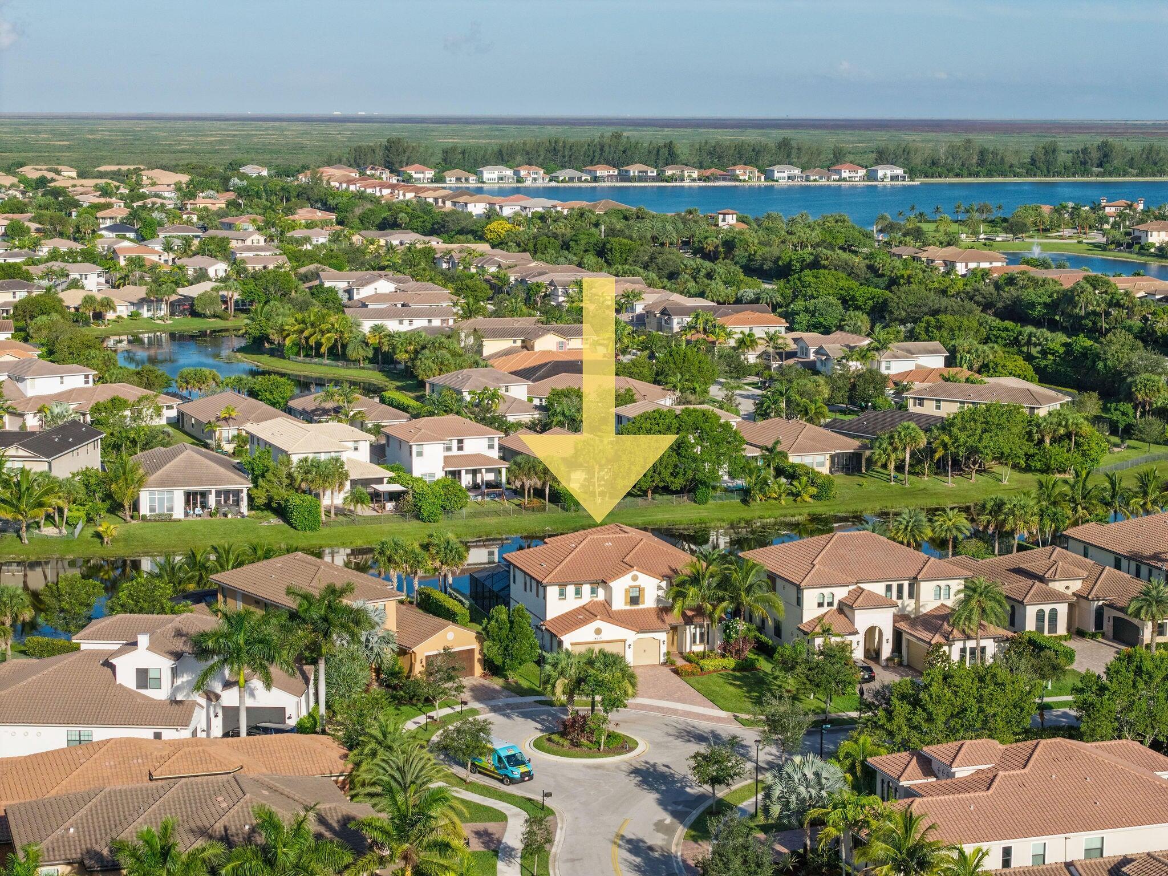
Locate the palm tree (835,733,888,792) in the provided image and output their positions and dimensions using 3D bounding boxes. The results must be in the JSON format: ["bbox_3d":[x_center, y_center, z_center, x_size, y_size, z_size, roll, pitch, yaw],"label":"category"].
[{"bbox_3d":[19.520,23.290,166.240,3.790,5.290,3.790,0,8,0],"label":"palm tree"}]

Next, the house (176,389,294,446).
[{"bbox_3d":[-50.853,-3.093,350.329,13.800,6.100,26.100,-3,8,-21],"label":"house"}]

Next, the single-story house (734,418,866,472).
[{"bbox_3d":[28.501,0.460,329.050,13.300,6.000,27.000,-2,8,-20],"label":"single-story house"}]

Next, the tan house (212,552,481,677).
[{"bbox_3d":[-20.689,15.507,208.444,16.300,8.600,21.800,-5,10,-36],"label":"tan house"}]

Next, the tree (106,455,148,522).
[{"bbox_3d":[-54.070,5.910,279.090,4.960,7.920,4.960,0,8,0],"label":"tree"}]

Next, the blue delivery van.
[{"bbox_3d":[-6.190,23.720,173.900,2.100,2.600,5.900,-7,11,-42],"label":"blue delivery van"}]

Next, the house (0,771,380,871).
[{"bbox_3d":[-24.229,24.752,149.903,23.500,6.300,15.800,-2,8,-18],"label":"house"}]

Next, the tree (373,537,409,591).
[{"bbox_3d":[-19.180,13.200,234.710,3.630,6.830,3.630,0,8,0],"label":"tree"}]

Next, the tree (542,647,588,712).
[{"bbox_3d":[-1.206,19.056,176.255,3.687,6.806,3.687,0,8,0],"label":"tree"}]

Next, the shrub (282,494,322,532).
[{"bbox_3d":[-32.975,8.828,276.457,2.900,3.200,6.500,-3,8,-21],"label":"shrub"}]

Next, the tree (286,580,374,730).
[{"bbox_3d":[-19.202,16.485,176.408,6.434,11.291,6.434,-1,8,-6],"label":"tree"}]

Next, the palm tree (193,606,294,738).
[{"bbox_3d":[-25.260,18.310,175.280,7.520,12.000,7.520,0,8,0],"label":"palm tree"}]

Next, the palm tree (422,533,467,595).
[{"bbox_3d":[-13.913,12.889,236.075,4.400,7.100,4.400,0,8,0],"label":"palm tree"}]

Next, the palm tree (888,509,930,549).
[{"bbox_3d":[33.433,10.382,240.861,4.288,6.235,4.288,1,8,8],"label":"palm tree"}]

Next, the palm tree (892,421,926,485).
[{"bbox_3d":[42.562,2.077,310.429,4.300,8.300,4.300,0,8,0],"label":"palm tree"}]

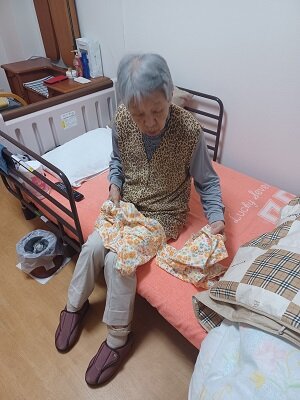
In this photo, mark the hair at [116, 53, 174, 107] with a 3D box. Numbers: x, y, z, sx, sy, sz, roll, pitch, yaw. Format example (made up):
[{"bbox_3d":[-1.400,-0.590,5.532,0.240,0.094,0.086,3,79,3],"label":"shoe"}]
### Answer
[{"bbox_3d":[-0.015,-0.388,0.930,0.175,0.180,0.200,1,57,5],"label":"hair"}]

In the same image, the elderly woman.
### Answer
[{"bbox_3d":[-0.036,0.103,1.135,0.570,1.161,0.799,14,38,22],"label":"elderly woman"}]

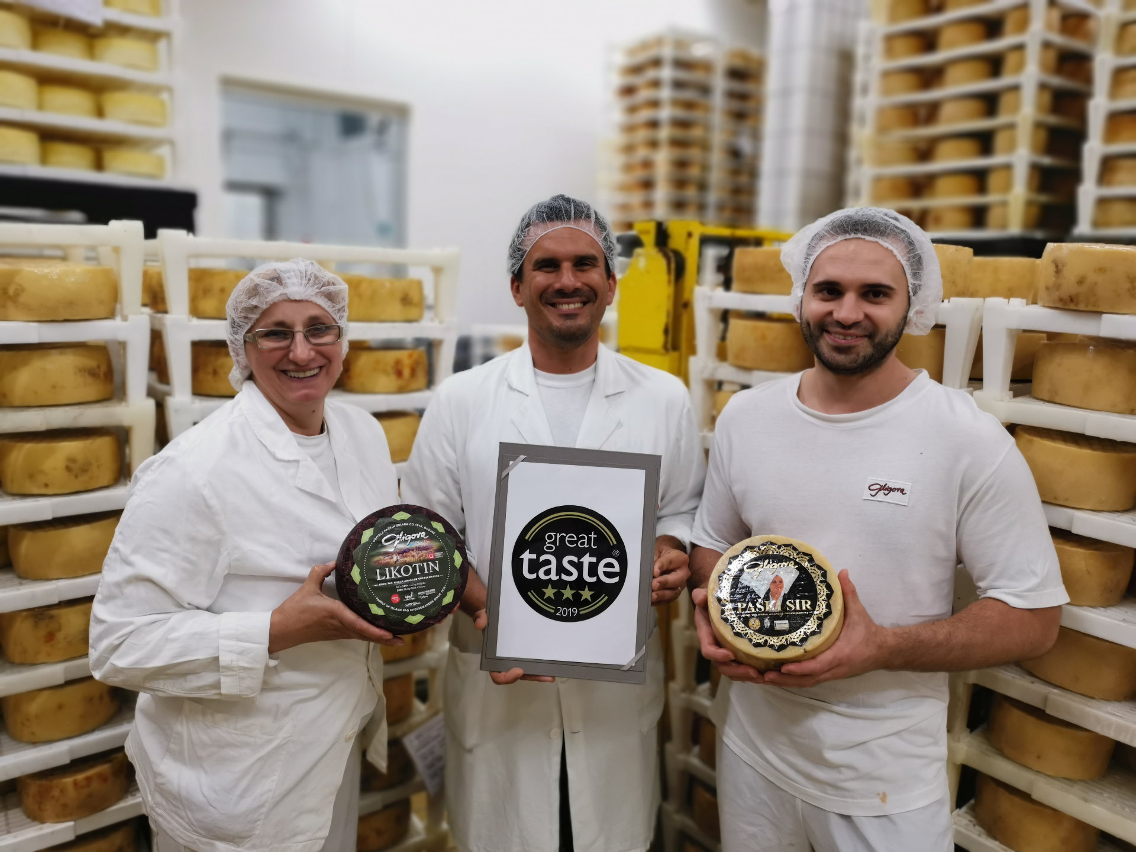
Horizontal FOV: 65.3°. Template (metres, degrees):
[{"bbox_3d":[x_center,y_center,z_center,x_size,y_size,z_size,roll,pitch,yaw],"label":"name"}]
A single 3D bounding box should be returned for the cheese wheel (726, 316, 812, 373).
[{"bbox_3d":[0.395,-0.155,1.660,0.185,0.089,0.185,2,10,0],"label":"cheese wheel"}]

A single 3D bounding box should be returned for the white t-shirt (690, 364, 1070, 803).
[{"bbox_3d":[0.450,0.230,1.360,0.550,0.670,0.300,8,11,28],"label":"white t-shirt"}]

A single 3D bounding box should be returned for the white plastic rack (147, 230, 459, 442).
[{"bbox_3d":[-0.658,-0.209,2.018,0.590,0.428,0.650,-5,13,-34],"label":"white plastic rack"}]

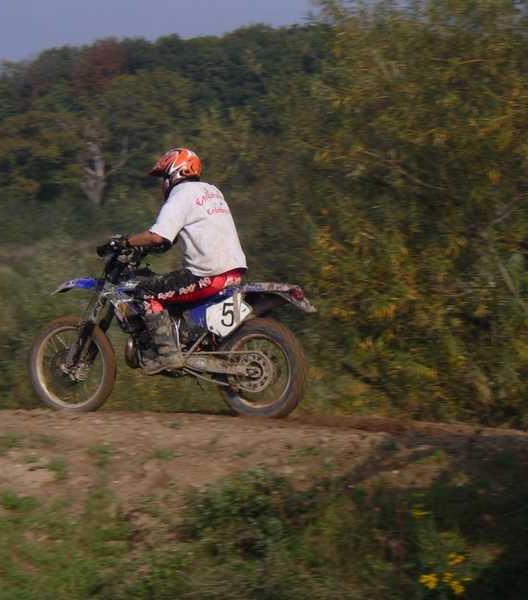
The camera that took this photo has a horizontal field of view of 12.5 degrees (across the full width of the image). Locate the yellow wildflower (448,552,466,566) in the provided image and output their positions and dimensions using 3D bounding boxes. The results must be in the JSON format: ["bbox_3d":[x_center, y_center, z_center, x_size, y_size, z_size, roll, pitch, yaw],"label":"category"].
[{"bbox_3d":[0.809,1.091,10.100,0.075,0.055,0.070,-3,-1,0],"label":"yellow wildflower"}]

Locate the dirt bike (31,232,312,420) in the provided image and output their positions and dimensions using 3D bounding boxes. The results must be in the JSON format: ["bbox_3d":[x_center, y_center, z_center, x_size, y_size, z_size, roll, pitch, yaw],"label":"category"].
[{"bbox_3d":[-0.640,0.180,16.030,2.200,1.200,0.820,0,3,30],"label":"dirt bike"}]

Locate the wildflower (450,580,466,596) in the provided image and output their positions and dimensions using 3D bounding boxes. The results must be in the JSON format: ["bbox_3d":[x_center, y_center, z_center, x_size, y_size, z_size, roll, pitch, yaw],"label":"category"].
[{"bbox_3d":[0.817,1.212,10.100,0.065,0.060,0.065,-3,-1,0],"label":"wildflower"}]

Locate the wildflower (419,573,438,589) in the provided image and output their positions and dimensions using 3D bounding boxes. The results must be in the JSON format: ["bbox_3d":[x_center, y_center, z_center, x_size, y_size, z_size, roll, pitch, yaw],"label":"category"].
[{"bbox_3d":[0.691,1.181,10.100,0.075,0.060,0.070,-3,-1,0],"label":"wildflower"}]

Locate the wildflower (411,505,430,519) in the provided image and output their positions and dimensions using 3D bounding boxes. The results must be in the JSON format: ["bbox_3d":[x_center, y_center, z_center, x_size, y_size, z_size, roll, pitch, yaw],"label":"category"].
[{"bbox_3d":[0.703,0.950,10.800,0.075,0.055,0.070,-3,-1,0],"label":"wildflower"}]

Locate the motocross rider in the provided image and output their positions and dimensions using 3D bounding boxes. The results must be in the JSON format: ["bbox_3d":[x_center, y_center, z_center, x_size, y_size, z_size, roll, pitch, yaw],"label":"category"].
[{"bbox_3d":[-0.545,-0.260,15.970,0.820,1.500,0.720,-3,-1,30],"label":"motocross rider"}]

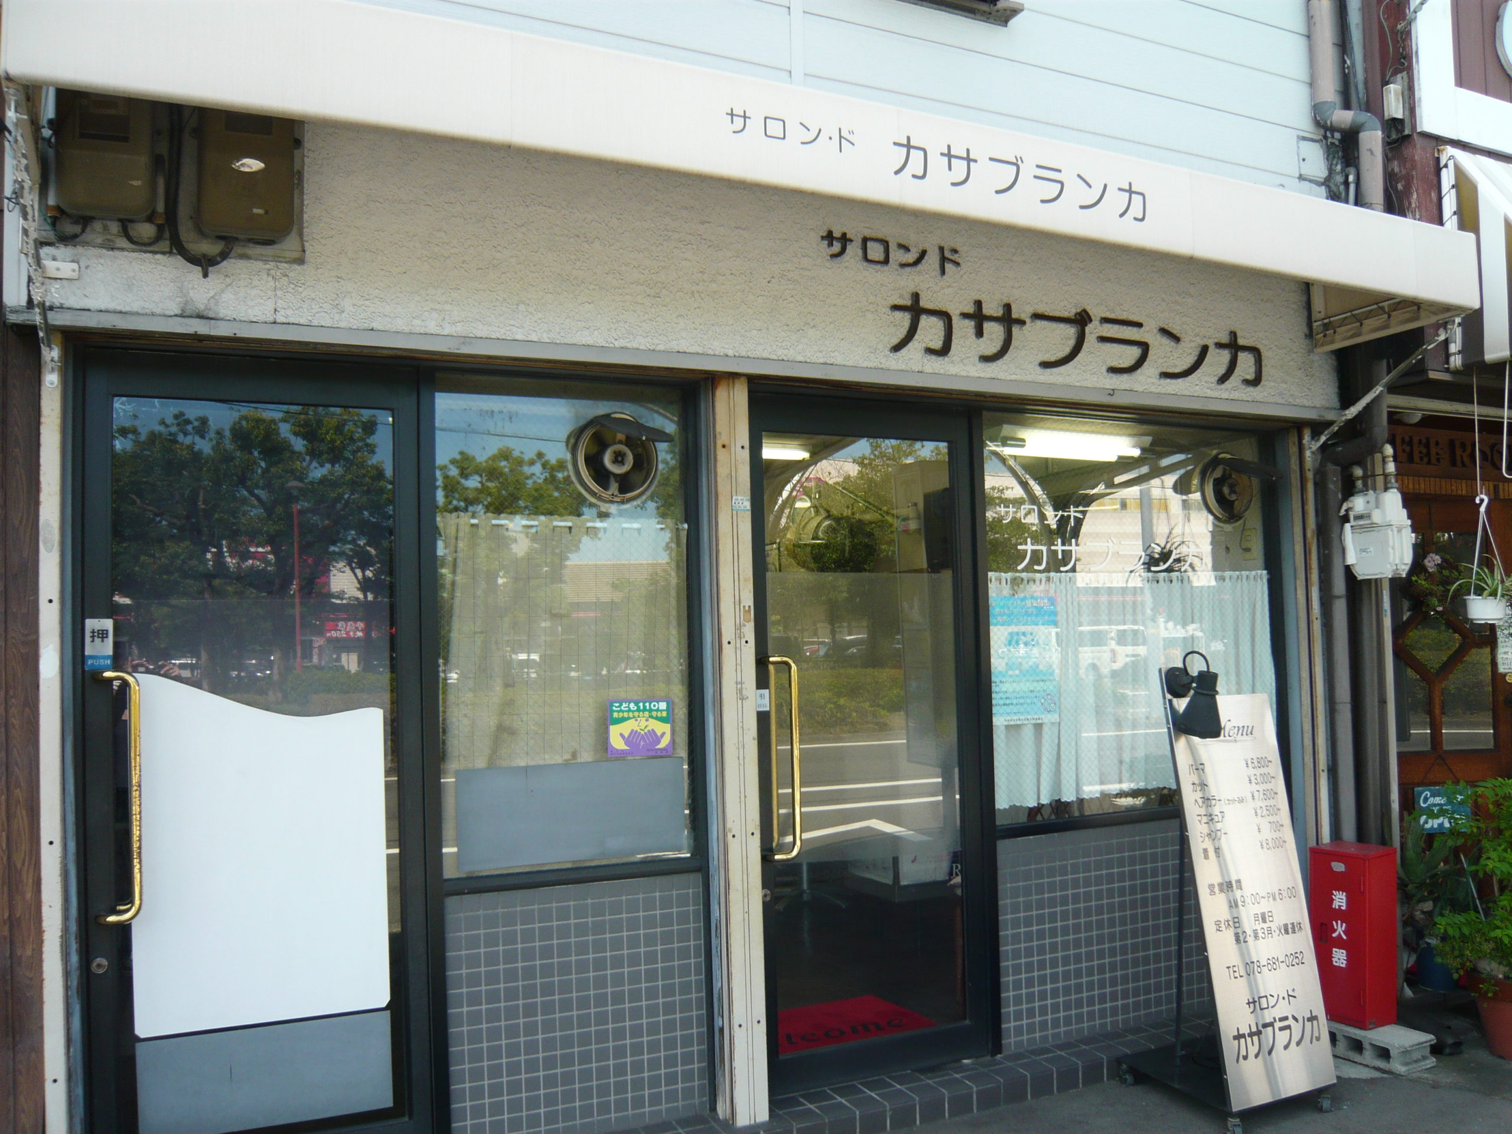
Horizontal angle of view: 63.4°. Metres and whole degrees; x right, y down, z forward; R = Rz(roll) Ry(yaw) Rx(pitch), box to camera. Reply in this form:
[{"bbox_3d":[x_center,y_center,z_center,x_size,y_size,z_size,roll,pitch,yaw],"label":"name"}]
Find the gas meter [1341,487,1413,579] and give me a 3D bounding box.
[{"bbox_3d":[2.263,-0.125,4.450,0.145,0.315,0.190,1,-4,-37],"label":"gas meter"}]

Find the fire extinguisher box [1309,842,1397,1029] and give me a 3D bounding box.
[{"bbox_3d":[2.003,1.228,4.105,0.192,0.565,0.200,2,-3,-35],"label":"fire extinguisher box"}]

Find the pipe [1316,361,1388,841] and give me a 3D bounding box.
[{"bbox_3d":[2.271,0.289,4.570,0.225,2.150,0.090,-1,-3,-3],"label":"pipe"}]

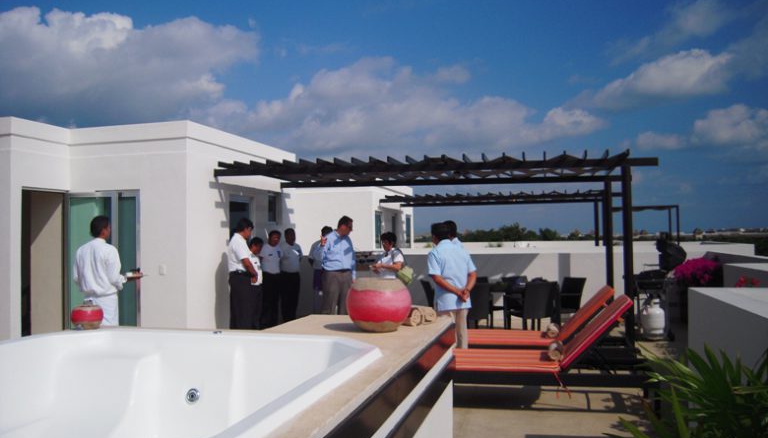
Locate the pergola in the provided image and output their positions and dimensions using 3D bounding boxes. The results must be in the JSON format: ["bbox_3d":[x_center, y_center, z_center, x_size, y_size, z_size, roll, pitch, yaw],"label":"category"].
[{"bbox_3d":[0.818,0.480,9.398,5.880,2.570,2.700,-1,-2,15],"label":"pergola"}]

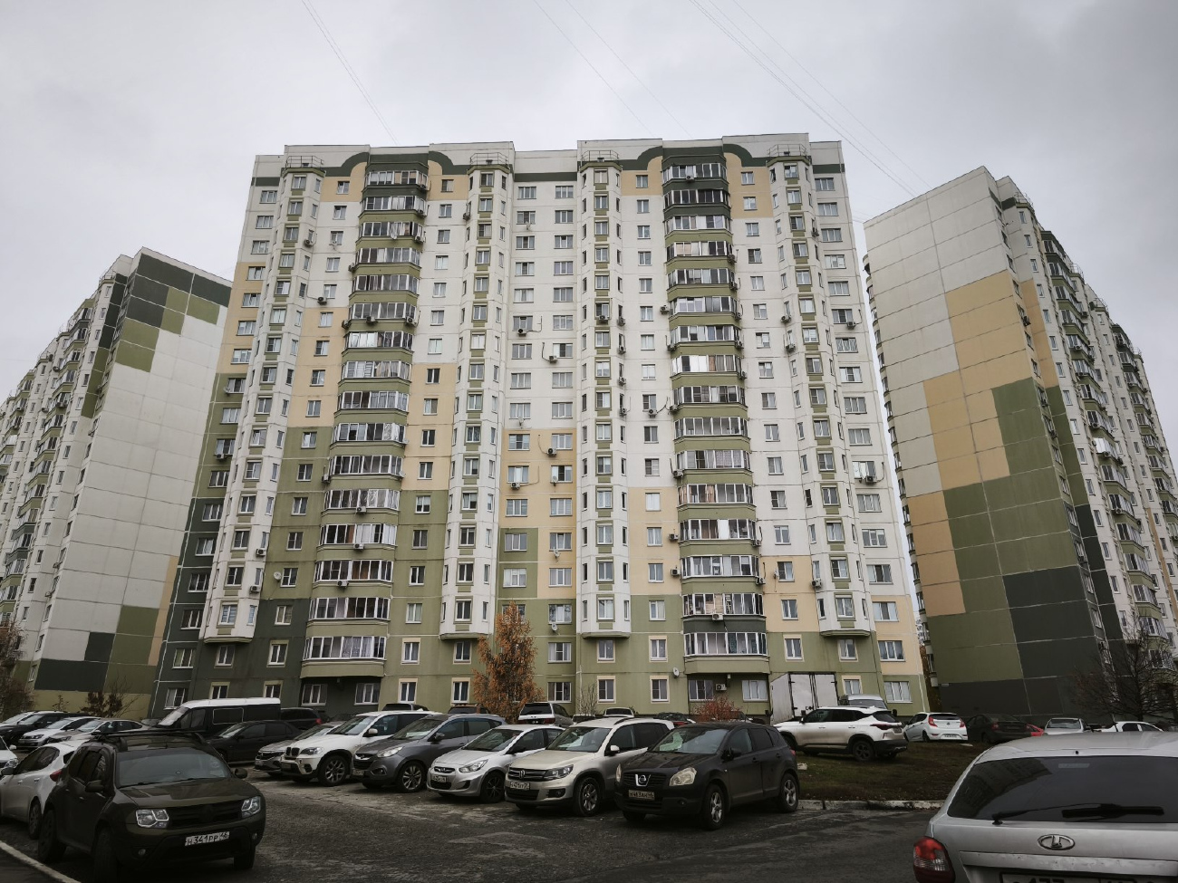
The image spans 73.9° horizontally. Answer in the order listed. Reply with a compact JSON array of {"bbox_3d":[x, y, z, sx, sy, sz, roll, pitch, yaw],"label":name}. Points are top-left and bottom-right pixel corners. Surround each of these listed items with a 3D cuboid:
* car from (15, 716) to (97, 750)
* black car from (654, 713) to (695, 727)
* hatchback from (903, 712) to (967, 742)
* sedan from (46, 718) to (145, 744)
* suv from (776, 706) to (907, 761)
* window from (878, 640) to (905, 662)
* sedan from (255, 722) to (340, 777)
[{"bbox_3d":[-24.600,14.050,37.550,1.710,1.470,4.400,-14,-23,35],"label":"car"},{"bbox_3d":[4.114,13.965,37.984,1.700,1.440,4.300,-1,-19,3],"label":"black car"},{"bbox_3d":[15.962,13.322,36.388,1.700,1.470,4.120,-1,-19,1],"label":"hatchback"},{"bbox_3d":[-22.500,13.700,36.400,1.740,1.470,4.500,-14,-23,35],"label":"sedan"},{"bbox_3d":[8.164,9.574,25.840,4.370,1.620,1.800,-17,-25,41],"label":"suv"},{"bbox_3d":[22.570,15.625,58.384,1.760,1.450,0.150,-1,-21,2],"label":"window"},{"bbox_3d":[-8.086,9.670,24.602,4.420,1.480,1.760,18,-26,-42],"label":"sedan"}]

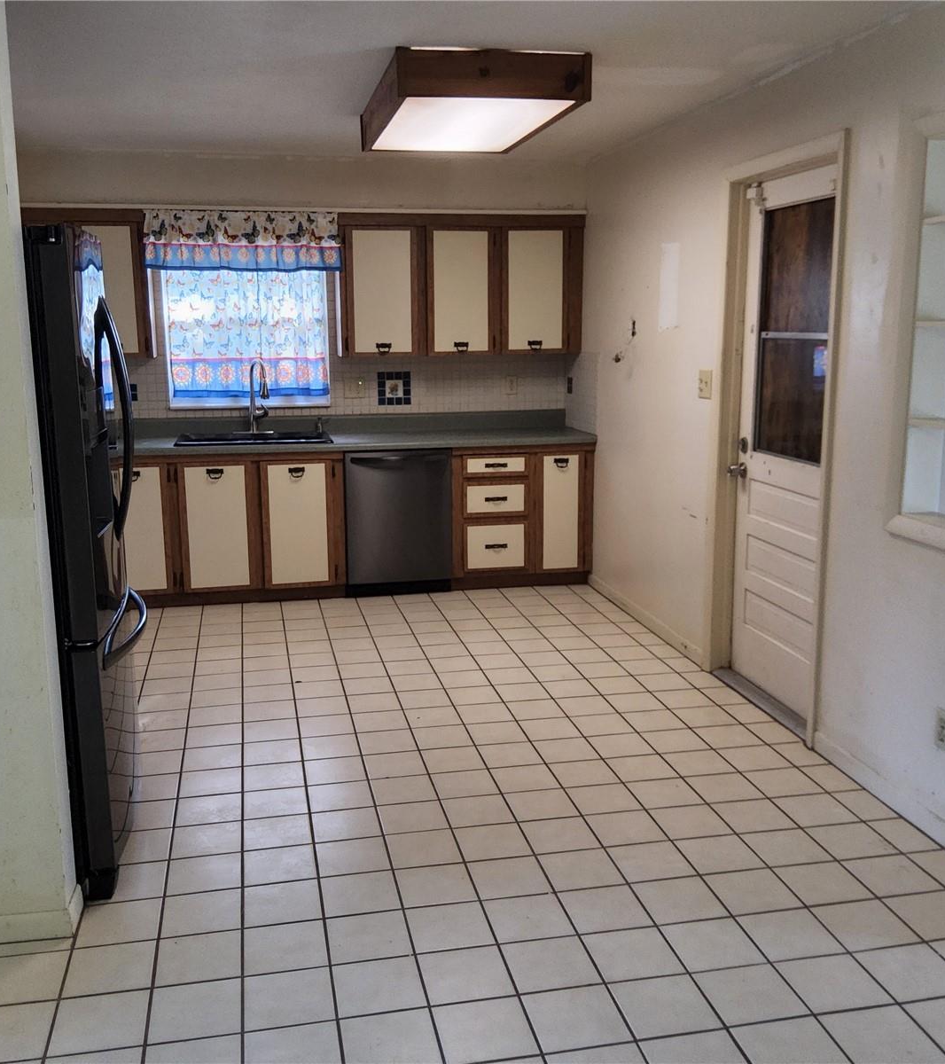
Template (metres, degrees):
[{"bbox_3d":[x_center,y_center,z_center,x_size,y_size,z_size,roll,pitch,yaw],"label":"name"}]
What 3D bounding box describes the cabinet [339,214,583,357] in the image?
[{"bbox_3d":[-0.072,-1.438,6.002,1.414,0.778,0.325,-2,12,-12],"label":"cabinet"}]

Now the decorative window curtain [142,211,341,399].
[{"bbox_3d":[-1.263,-1.257,5.751,1.040,1.005,0.280,-2,12,-12],"label":"decorative window curtain"}]

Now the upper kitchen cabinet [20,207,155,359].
[{"bbox_3d":[-2.124,-1.343,5.559,0.715,0.760,0.325,-2,12,-12],"label":"upper kitchen cabinet"}]

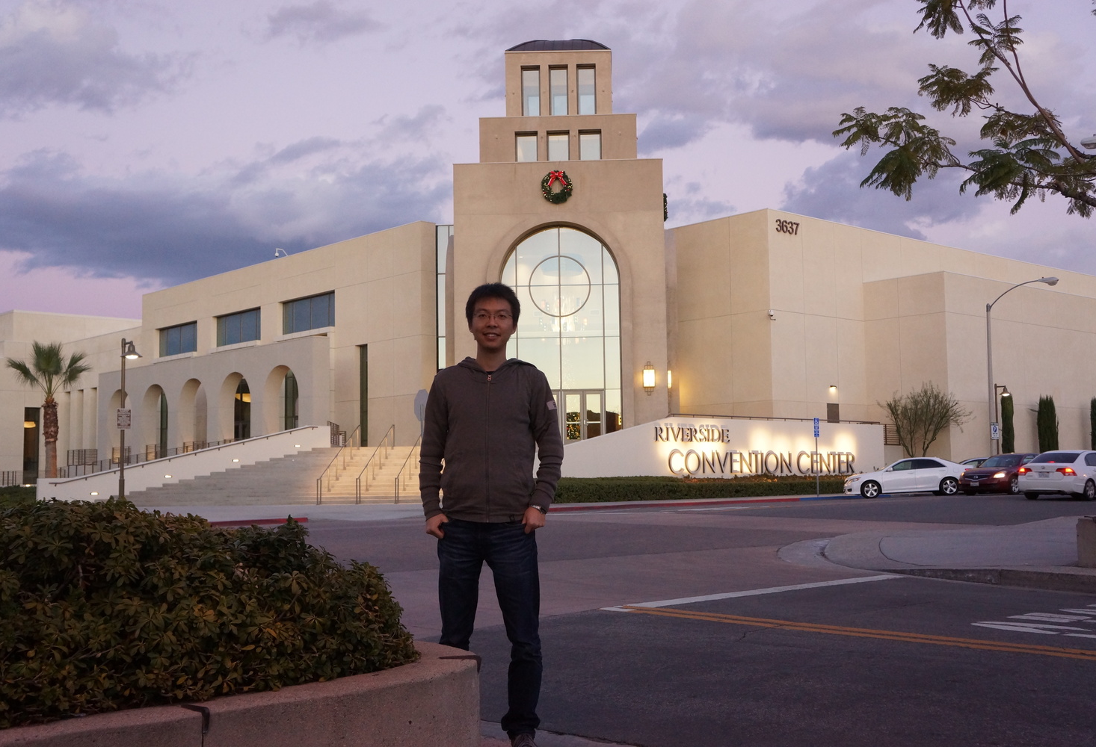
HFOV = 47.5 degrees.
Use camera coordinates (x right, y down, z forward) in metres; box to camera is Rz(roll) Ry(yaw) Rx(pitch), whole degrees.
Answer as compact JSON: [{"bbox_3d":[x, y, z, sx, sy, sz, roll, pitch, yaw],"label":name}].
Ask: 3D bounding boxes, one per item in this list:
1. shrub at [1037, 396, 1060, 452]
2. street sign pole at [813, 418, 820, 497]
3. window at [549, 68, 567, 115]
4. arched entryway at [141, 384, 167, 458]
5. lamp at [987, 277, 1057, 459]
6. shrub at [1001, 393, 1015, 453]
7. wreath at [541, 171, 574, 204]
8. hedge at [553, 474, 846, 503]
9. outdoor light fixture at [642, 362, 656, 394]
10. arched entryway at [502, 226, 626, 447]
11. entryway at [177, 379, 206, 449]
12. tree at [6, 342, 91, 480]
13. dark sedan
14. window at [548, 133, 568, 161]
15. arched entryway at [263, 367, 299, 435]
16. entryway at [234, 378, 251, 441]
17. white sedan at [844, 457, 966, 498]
[{"bbox_3d":[26.223,3.461,65.303,1.080,4.627,1.080,3,-6,-42],"label":"shrub"},{"bbox_3d":[9.866,3.072,45.700,0.300,2.897,0.070,3,-6,-42],"label":"street sign pole"},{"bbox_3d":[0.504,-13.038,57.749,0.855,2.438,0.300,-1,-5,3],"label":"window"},{"bbox_3d":[-25.838,3.345,83.338,1.000,5.170,4.000,3,-6,-42],"label":"arched entryway"},{"bbox_3d":[19.846,0.494,52.018,0.360,8.712,3.410,3,-6,-42],"label":"lamp"},{"bbox_3d":[23.275,3.313,62.939,0.660,4.600,0.660,3,-6,-42],"label":"shrub"},{"bbox_3d":[0.437,-8.676,58.039,1.470,1.530,0.300,-1,-5,3],"label":"wreath"},{"bbox_3d":[5.967,4.278,46.750,18.500,0.780,2.200,3,-6,-42],"label":"hedge"},{"bbox_3d":[4.638,0.241,57.109,0.560,1.560,0.320,-1,-5,3],"label":"outdoor light fixture"},{"bbox_3d":[0.683,-1.842,58.883,5.640,10.300,0.350,-1,-5,3],"label":"arched entryway"},{"bbox_3d":[-20.913,2.751,74.900,1.000,4.875,3.692,3,-6,-42],"label":"entryway"},{"bbox_3d":[-23.642,2.029,59.083,4.000,7.083,4.000,3,-6,-42],"label":"tree"},{"bbox_3d":[15.951,3.469,42.860,4.820,1.470,1.800,3,-6,-41],"label":"dark sedan"},{"bbox_3d":[0.510,-10.846,59.798,1.080,1.620,0.250,-1,-5,3],"label":"window"},{"bbox_3d":[-13.942,2.026,67.144,1.000,4.898,3.654,3,-6,-42],"label":"arched entryway"},{"bbox_3d":[-17.400,2.532,72.259,0.700,4.796,2.196,3,-6,-42],"label":"entryway"},{"bbox_3d":[13.302,3.826,45.941,4.810,1.460,1.820,-1,-5,7],"label":"white sedan"}]

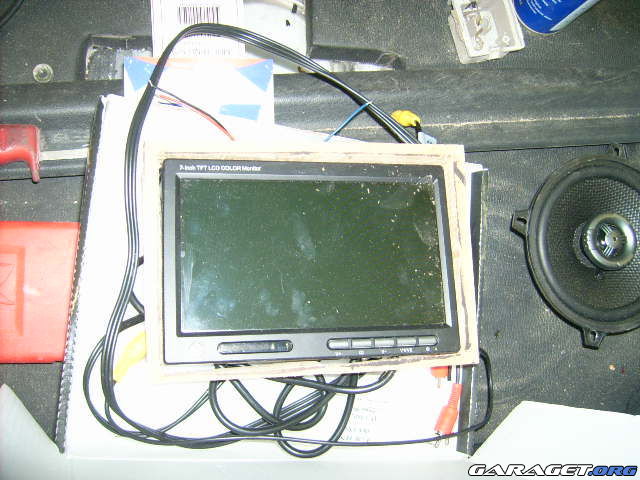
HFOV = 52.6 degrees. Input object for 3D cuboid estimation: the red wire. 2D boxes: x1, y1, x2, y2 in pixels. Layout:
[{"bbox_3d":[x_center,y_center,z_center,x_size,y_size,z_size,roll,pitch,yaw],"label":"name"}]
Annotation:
[{"bbox_3d":[-0.073,-0.075,0.388,0.051,0.007,0.008,31,75,-7],"label":"red wire"}]

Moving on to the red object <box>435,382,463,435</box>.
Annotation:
[{"bbox_3d":[0.080,0.106,0.400,0.011,0.011,0.031,22,76,-10],"label":"red object"}]

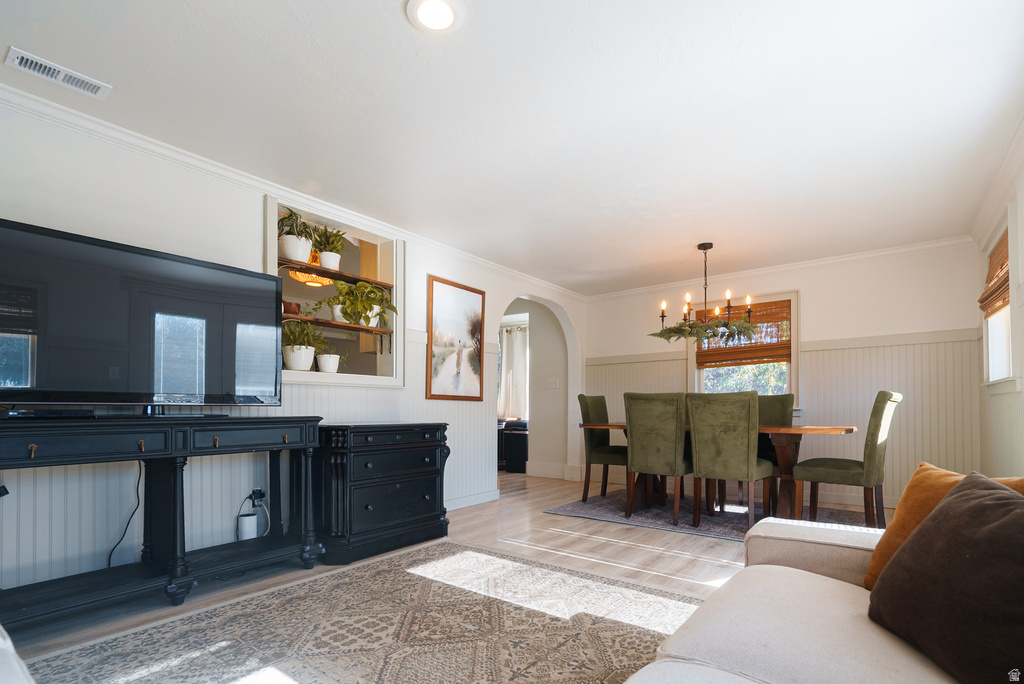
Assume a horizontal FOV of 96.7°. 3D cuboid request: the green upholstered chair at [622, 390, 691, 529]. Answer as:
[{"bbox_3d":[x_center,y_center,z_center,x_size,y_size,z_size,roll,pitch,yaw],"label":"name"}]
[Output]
[{"bbox_3d":[1.305,0.961,3.980,0.480,1.040,0.630,-5,-9,38],"label":"green upholstered chair"}]

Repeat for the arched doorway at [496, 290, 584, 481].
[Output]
[{"bbox_3d":[0.304,0.613,5.367,0.180,2.200,1.550,-5,-9,38],"label":"arched doorway"}]

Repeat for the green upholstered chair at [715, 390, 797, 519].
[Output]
[{"bbox_3d":[2.240,0.982,4.150,0.480,1.040,0.630,-5,-9,38],"label":"green upholstered chair"}]

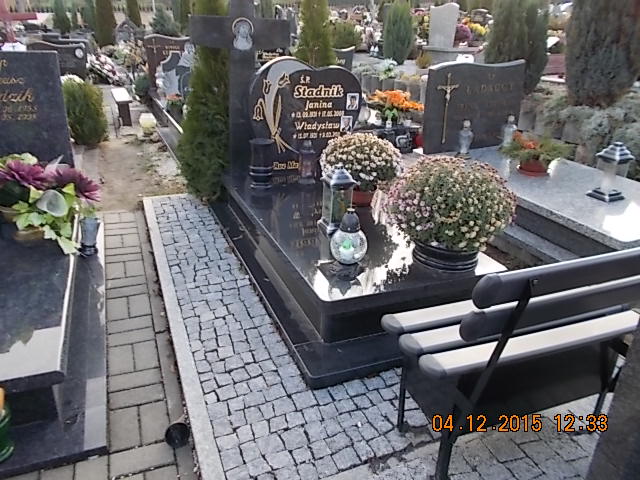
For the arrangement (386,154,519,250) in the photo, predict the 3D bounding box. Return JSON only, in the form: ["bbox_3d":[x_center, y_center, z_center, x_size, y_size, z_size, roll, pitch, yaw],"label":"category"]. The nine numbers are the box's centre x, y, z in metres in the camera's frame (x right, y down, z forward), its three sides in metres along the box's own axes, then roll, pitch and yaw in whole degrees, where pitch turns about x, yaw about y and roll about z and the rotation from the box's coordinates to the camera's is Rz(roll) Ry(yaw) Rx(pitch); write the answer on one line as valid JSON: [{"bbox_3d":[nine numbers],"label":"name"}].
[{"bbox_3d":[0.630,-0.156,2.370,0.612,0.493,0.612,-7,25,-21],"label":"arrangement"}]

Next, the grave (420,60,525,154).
[{"bbox_3d":[1.393,-1.213,4.357,1.030,0.760,0.100,-7,25,-19],"label":"grave"}]

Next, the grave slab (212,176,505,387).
[{"bbox_3d":[0.130,-0.033,3.121,1.319,0.268,2.332,-7,25,-22],"label":"grave slab"}]

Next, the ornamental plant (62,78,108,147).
[{"bbox_3d":[-2.495,-1.346,5.104,0.452,0.702,0.452,-7,25,-21],"label":"ornamental plant"}]

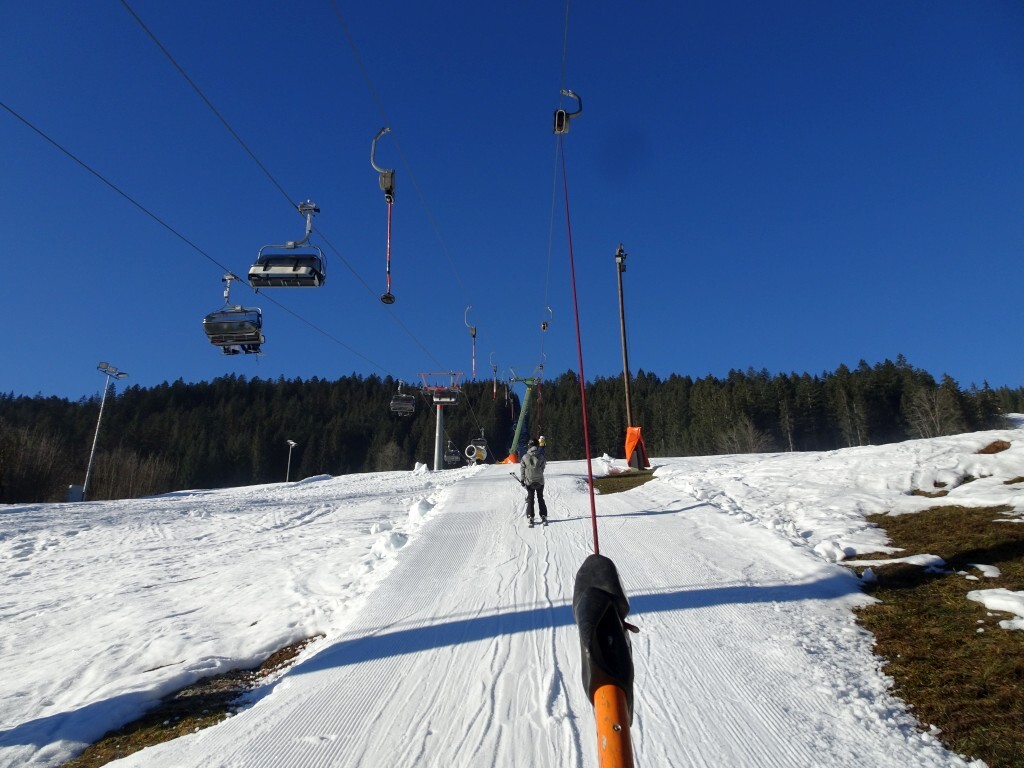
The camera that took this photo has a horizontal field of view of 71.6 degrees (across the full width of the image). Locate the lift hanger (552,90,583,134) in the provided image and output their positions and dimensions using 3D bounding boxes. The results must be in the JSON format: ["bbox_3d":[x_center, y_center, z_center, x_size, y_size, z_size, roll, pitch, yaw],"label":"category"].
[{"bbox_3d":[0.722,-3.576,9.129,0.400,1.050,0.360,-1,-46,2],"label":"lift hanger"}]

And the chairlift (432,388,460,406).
[{"bbox_3d":[-5.996,1.282,65.000,2.300,1.650,1.500,-1,-20,2],"label":"chairlift"}]

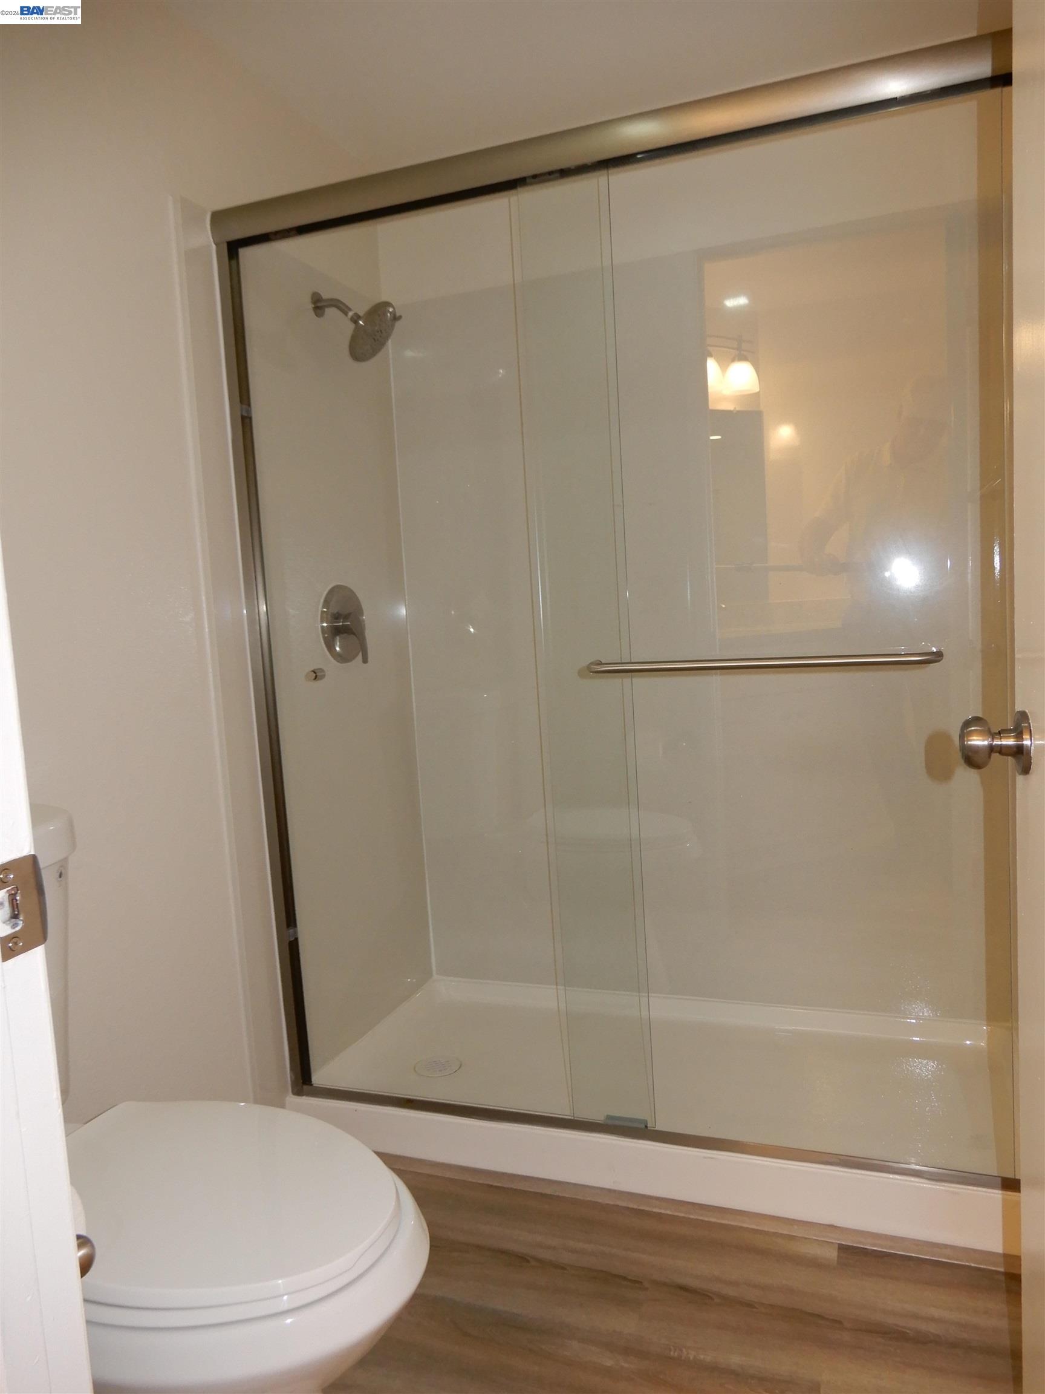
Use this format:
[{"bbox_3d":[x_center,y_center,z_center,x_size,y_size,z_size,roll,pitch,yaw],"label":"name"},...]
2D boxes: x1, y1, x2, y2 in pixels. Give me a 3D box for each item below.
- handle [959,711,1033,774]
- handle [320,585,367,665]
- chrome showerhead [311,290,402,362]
[{"bbox_3d":[0.482,0.048,0.991,0.062,0.066,0.066,-1,6,20],"label":"handle"},{"bbox_3d":[-0.393,-0.169,2.246,0.066,0.181,0.181,-1,6,20],"label":"handle"},{"bbox_3d":[-0.369,-0.832,2.159,0.194,0.168,0.150,-1,6,20],"label":"chrome showerhead"}]

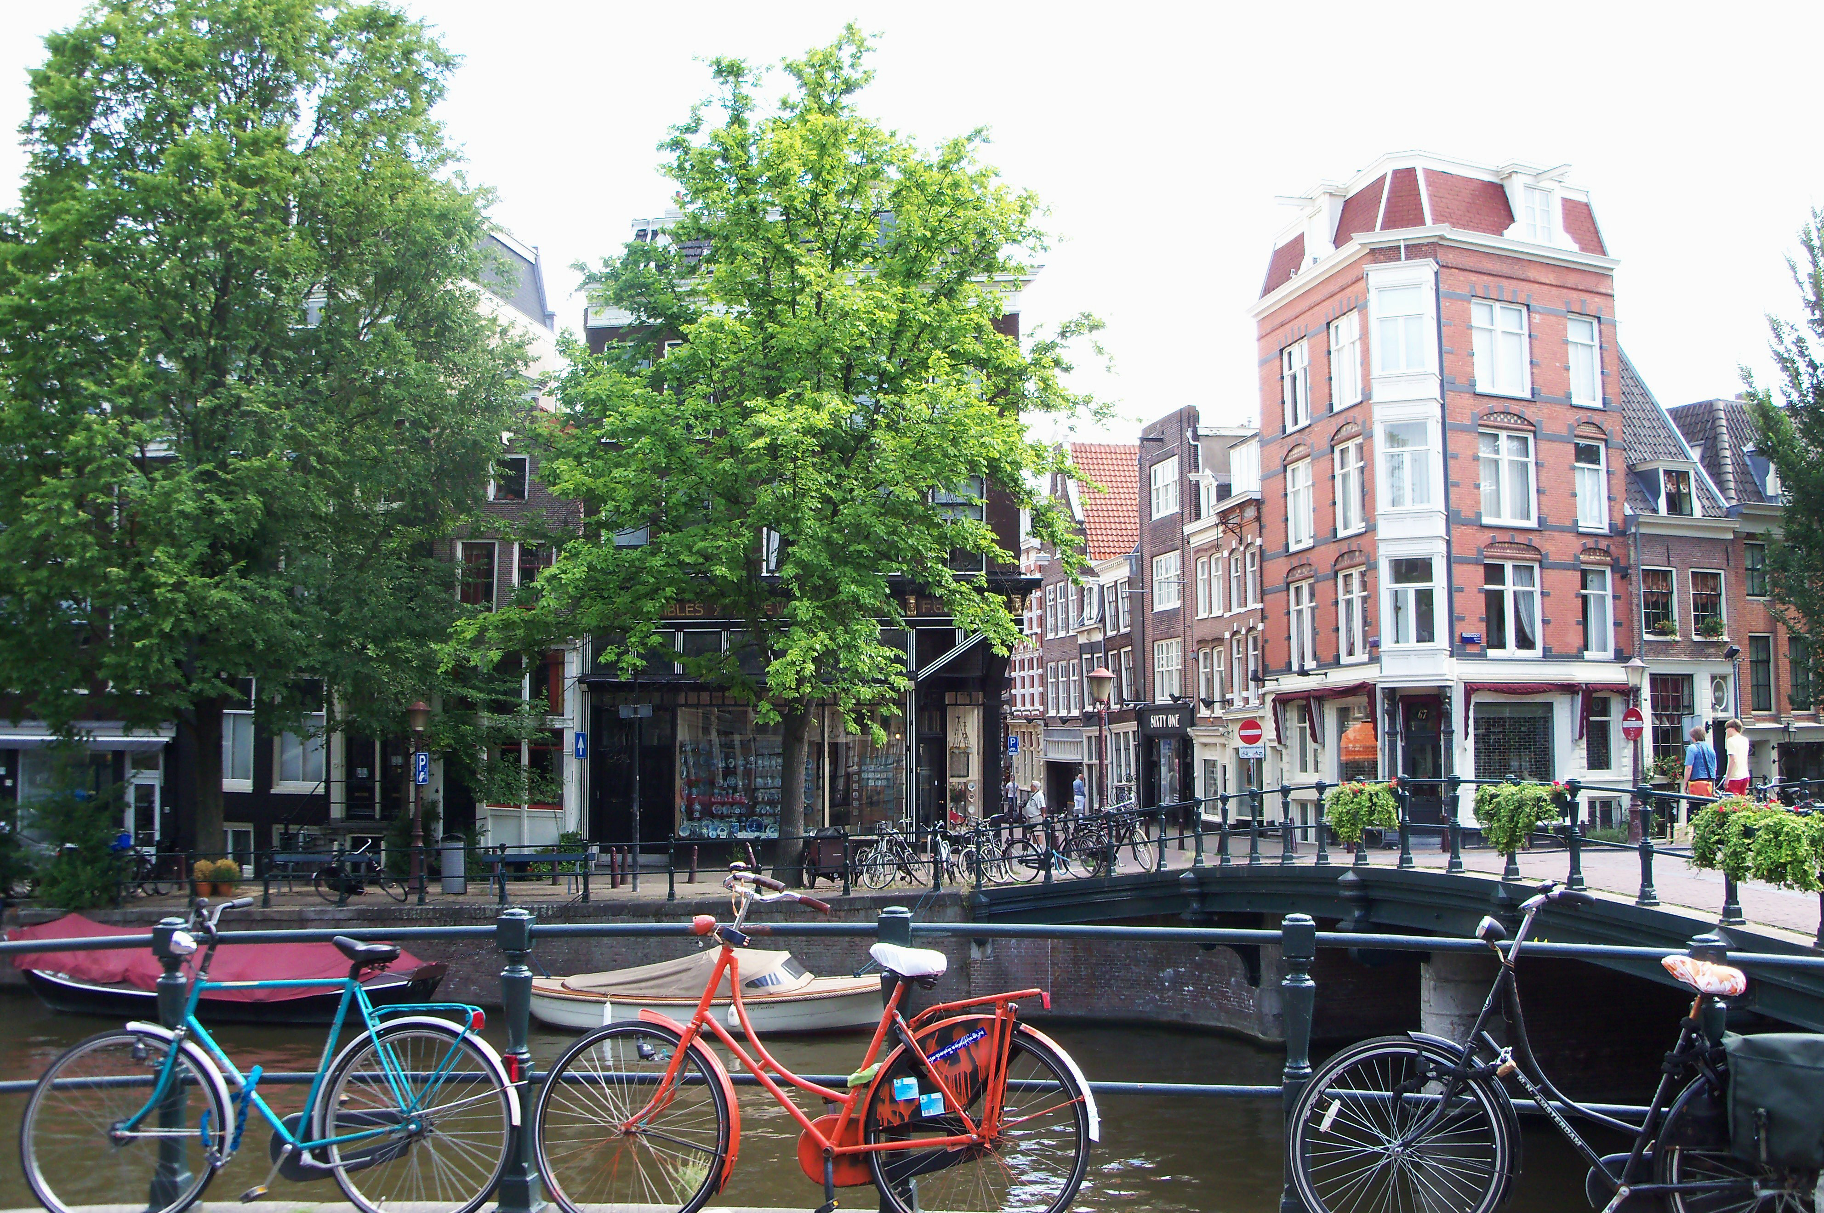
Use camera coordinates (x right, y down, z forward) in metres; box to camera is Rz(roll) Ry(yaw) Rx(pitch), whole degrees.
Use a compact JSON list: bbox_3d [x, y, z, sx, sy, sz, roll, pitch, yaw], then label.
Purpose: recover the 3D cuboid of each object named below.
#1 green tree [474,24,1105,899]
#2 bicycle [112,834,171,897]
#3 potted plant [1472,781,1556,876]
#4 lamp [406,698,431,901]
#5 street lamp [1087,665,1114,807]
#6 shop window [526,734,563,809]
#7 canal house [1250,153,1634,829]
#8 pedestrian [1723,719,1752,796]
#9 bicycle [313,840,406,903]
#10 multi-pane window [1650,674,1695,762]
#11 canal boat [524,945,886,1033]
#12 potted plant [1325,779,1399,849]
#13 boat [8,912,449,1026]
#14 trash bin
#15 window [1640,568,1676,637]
[{"bbox_3d":[-2.271,-2.860,34.080,10.500,16.000,11.300,0,-5,0],"label":"green tree"},{"bbox_3d":[-15.630,5.295,37.533,1.750,1.180,0.600,-5,-6,42],"label":"bicycle"},{"bbox_3d":[6.192,2.227,18.900,0.560,0.880,0.950,0,-5,-10],"label":"potted plant"},{"bbox_3d":[-9.456,3.658,35.336,0.470,3.736,0.470,-1,-5,0],"label":"lamp"},{"bbox_3d":[3.441,2.916,33.654,0.500,3.680,0.500,0,-5,0],"label":"street lamp"},{"bbox_3d":[-8.541,3.857,42.842,0.870,1.750,0.200,-2,-5,6],"label":"shop window"},{"bbox_3d":[13.157,-2.420,46.915,7.700,16.600,7.900,1,-5,-22],"label":"canal house"},{"bbox_3d":[10.815,2.383,24.125,0.480,1.800,0.380,0,-5,-10],"label":"pedestrian"},{"bbox_3d":[-9.967,4.796,33.407,1.760,1.150,0.600,-1,-5,12],"label":"bicycle"},{"bbox_3d":[18.943,2.820,45.911,1.649,2.280,0.200,2,-5,-31],"label":"multi-pane window"},{"bbox_3d":[-3.278,6.185,30.199,6.200,1.420,2.100,-2,-5,13],"label":"canal boat"},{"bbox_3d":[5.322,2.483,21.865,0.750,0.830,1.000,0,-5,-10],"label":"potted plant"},{"bbox_3d":[-12.383,6.452,32.913,8.800,1.700,2.350,-3,-5,19],"label":"boat"},{"bbox_3d":[-8.728,4.920,35.135,0.500,1.118,0.500,-1,-5,0],"label":"trash bin"},{"bbox_3d":[18.659,-0.071,45.997,1.335,1.760,0.200,2,-5,-31],"label":"window"}]

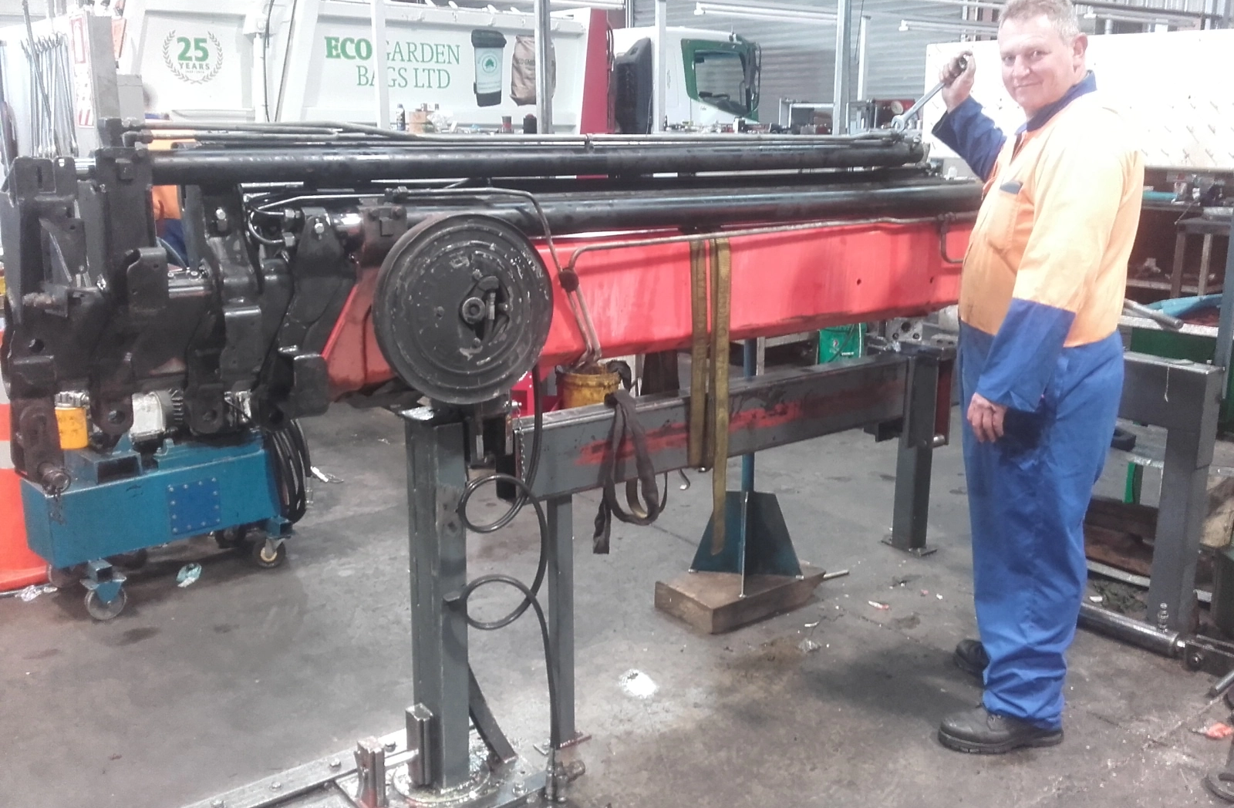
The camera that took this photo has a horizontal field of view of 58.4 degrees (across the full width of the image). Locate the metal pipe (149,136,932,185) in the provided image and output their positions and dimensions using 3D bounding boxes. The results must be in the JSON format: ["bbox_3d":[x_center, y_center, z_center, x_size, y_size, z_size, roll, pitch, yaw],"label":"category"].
[{"bbox_3d":[0.094,-0.767,3.474,3.046,0.120,0.110,-11,17,-40],"label":"metal pipe"}]

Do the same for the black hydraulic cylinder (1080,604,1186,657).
[{"bbox_3d":[1.474,0.660,3.347,0.080,0.090,0.450,-11,17,-40],"label":"black hydraulic cylinder"}]

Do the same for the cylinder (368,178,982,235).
[{"bbox_3d":[0.486,-0.618,3.409,2.792,0.100,0.100,-11,17,-40],"label":"cylinder"}]

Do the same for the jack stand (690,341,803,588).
[{"bbox_3d":[0.424,0.169,3.533,0.360,0.800,0.360,2,13,8],"label":"jack stand"}]

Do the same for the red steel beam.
[{"bbox_3d":[0.347,-0.365,3.342,2.746,0.315,0.200,-11,17,-40],"label":"red steel beam"}]

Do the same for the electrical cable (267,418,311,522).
[{"bbox_3d":[-1.181,0.255,4.015,0.090,0.340,0.220,-11,17,-40],"label":"electrical cable"}]

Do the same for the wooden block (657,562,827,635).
[{"bbox_3d":[0.403,0.603,3.606,0.500,0.080,0.270,-10,16,-37],"label":"wooden block"}]

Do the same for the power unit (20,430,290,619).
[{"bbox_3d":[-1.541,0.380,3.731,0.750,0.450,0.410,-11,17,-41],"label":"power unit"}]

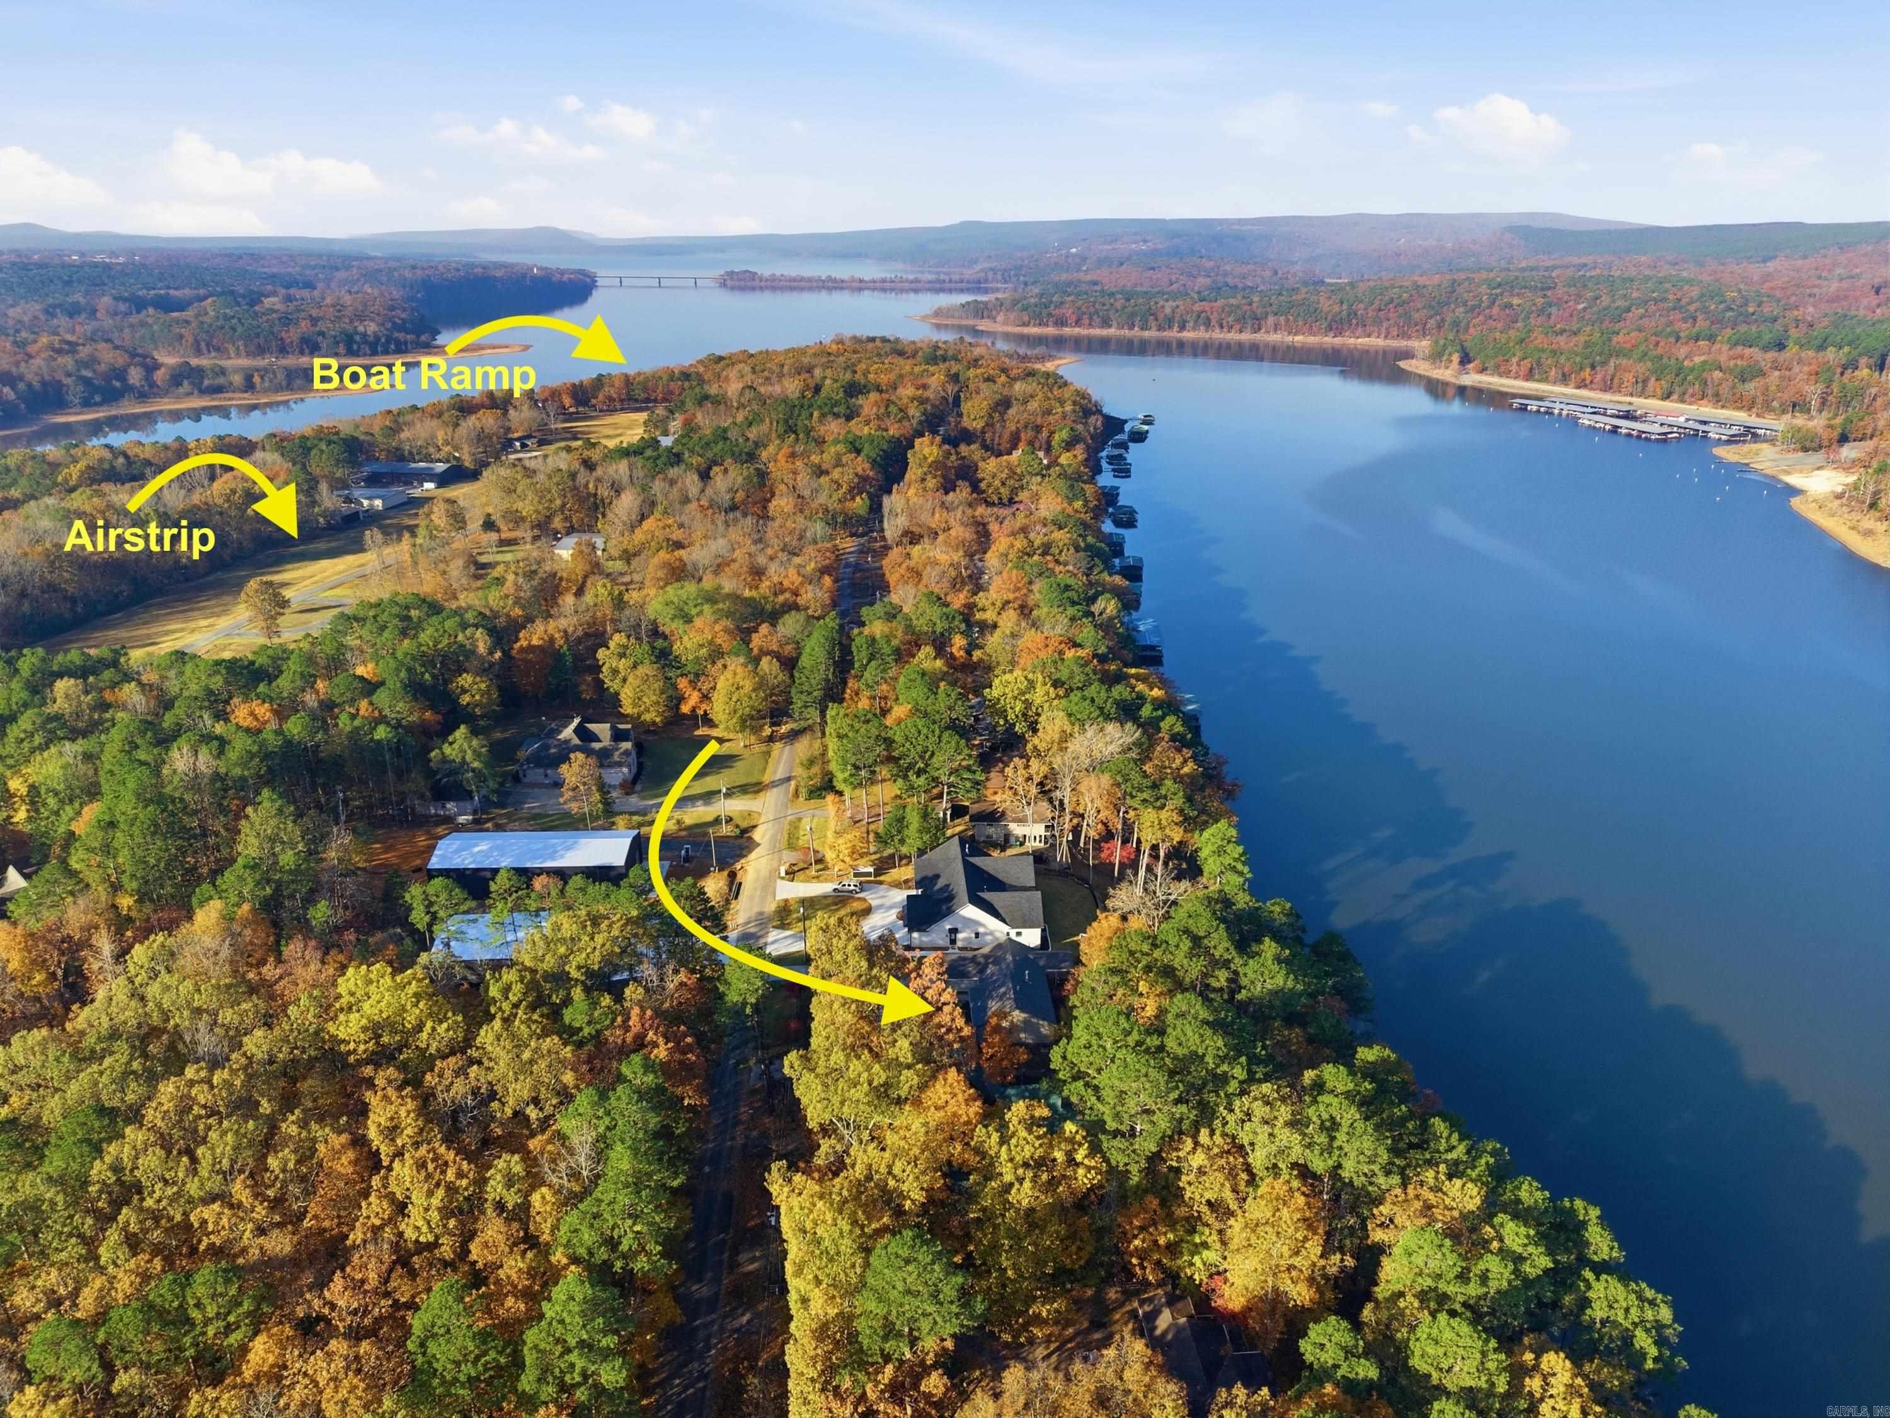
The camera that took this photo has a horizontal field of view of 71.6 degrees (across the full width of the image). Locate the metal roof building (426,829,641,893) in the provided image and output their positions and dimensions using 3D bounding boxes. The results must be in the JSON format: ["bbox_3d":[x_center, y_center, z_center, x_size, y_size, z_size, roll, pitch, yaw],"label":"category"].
[{"bbox_3d":[-65.890,24.530,212.380,30.770,7.270,12.870,-1,20,-2],"label":"metal roof building"}]

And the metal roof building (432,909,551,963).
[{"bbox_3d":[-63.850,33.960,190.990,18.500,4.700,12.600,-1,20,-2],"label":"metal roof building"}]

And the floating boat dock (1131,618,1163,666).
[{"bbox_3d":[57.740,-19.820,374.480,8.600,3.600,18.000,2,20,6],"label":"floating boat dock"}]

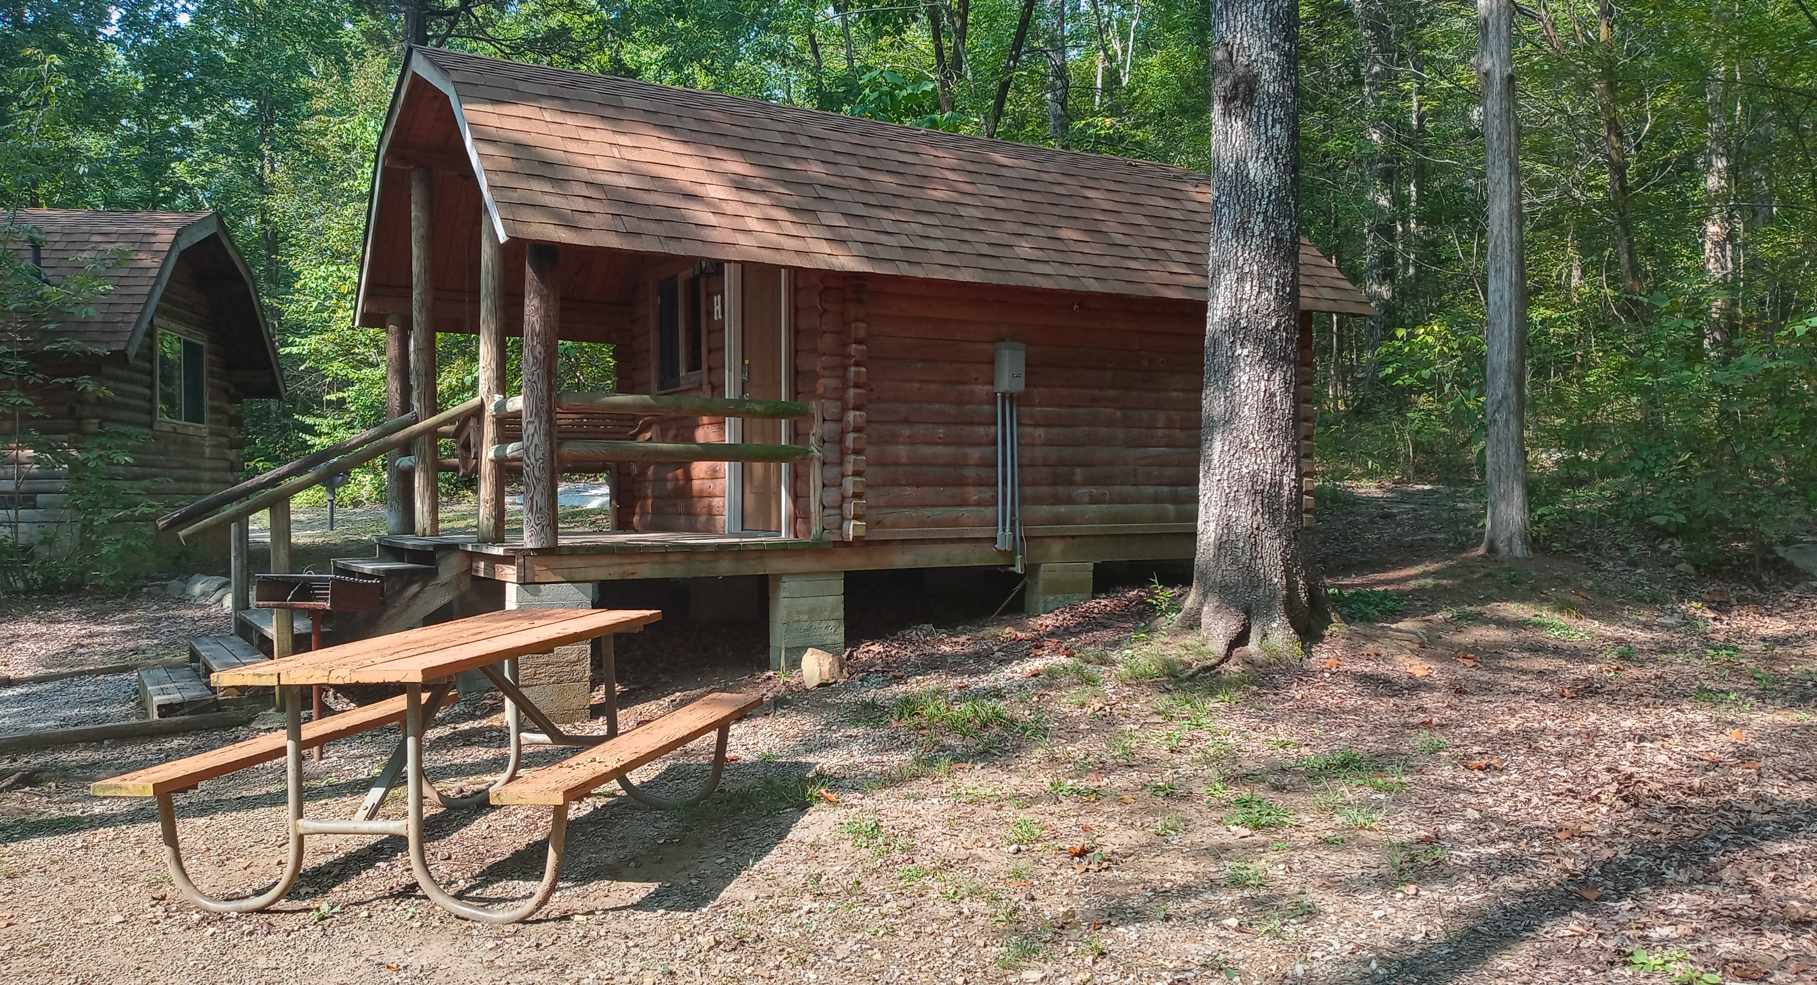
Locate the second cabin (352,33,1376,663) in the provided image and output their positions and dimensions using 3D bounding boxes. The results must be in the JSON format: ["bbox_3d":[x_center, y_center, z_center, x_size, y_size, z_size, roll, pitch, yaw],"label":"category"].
[{"bbox_3d":[-0.356,-0.821,10.801,6.338,3.910,3.977,0,0,-31],"label":"second cabin"}]

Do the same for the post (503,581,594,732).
[{"bbox_3d":[-1.907,0.847,7.794,0.395,0.750,0.200,0,0,-31],"label":"post"}]

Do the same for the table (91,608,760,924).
[{"bbox_3d":[-1.557,0.906,5.269,1.600,0.779,1.830,-2,1,13],"label":"table"}]

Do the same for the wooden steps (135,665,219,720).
[{"bbox_3d":[-4.213,1.154,8.443,0.294,0.130,1.787,0,0,-31],"label":"wooden steps"}]

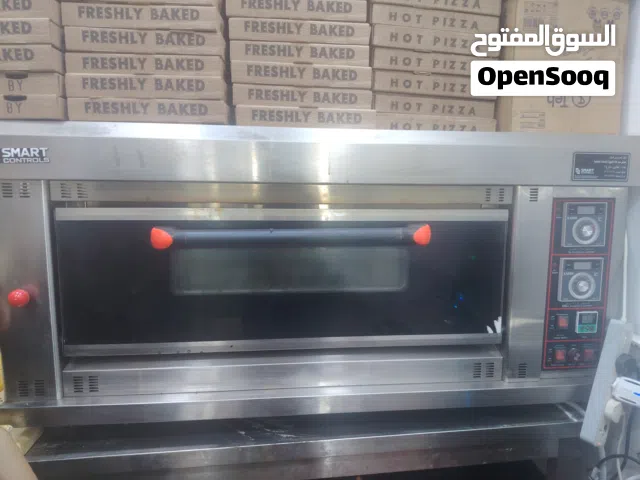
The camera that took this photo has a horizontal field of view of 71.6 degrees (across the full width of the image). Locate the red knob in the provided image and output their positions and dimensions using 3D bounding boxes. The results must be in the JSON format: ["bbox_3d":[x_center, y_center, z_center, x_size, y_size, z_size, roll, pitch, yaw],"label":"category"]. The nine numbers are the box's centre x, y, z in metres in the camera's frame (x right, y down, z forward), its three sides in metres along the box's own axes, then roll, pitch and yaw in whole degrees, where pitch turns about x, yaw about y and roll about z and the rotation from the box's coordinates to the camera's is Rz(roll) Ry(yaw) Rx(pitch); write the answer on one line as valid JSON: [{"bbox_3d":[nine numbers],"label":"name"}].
[{"bbox_3d":[-0.578,0.111,0.851,0.037,0.037,0.038,0,6,-6],"label":"red knob"}]

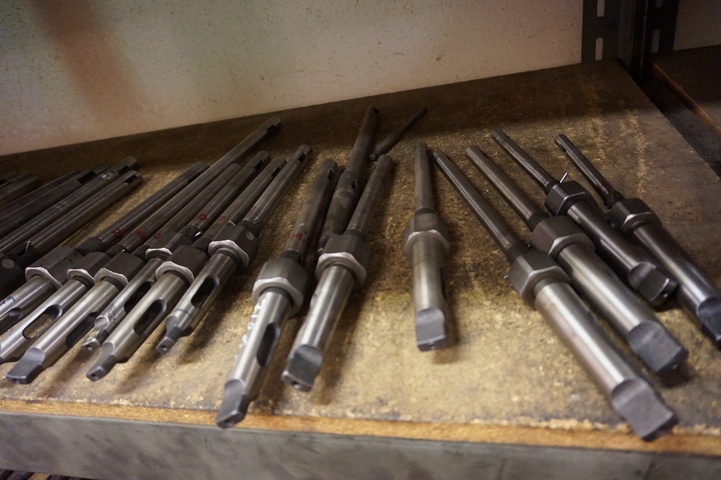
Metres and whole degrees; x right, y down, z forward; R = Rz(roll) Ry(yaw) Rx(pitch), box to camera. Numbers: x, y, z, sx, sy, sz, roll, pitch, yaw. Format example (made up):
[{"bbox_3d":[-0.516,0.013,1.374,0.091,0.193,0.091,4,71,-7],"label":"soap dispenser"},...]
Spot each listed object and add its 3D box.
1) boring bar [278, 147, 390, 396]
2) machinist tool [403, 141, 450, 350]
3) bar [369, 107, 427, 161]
[{"bbox_3d":[-0.004,-0.005,0.516,0.049,0.046,0.412,-5,30,16],"label":"boring bar"},{"bbox_3d":[0.072,-0.032,0.534,0.046,0.043,0.432,-8,29,11],"label":"machinist tool"},{"bbox_3d":[0.070,-0.185,0.809,0.014,0.014,0.208,7,37,32],"label":"bar"}]

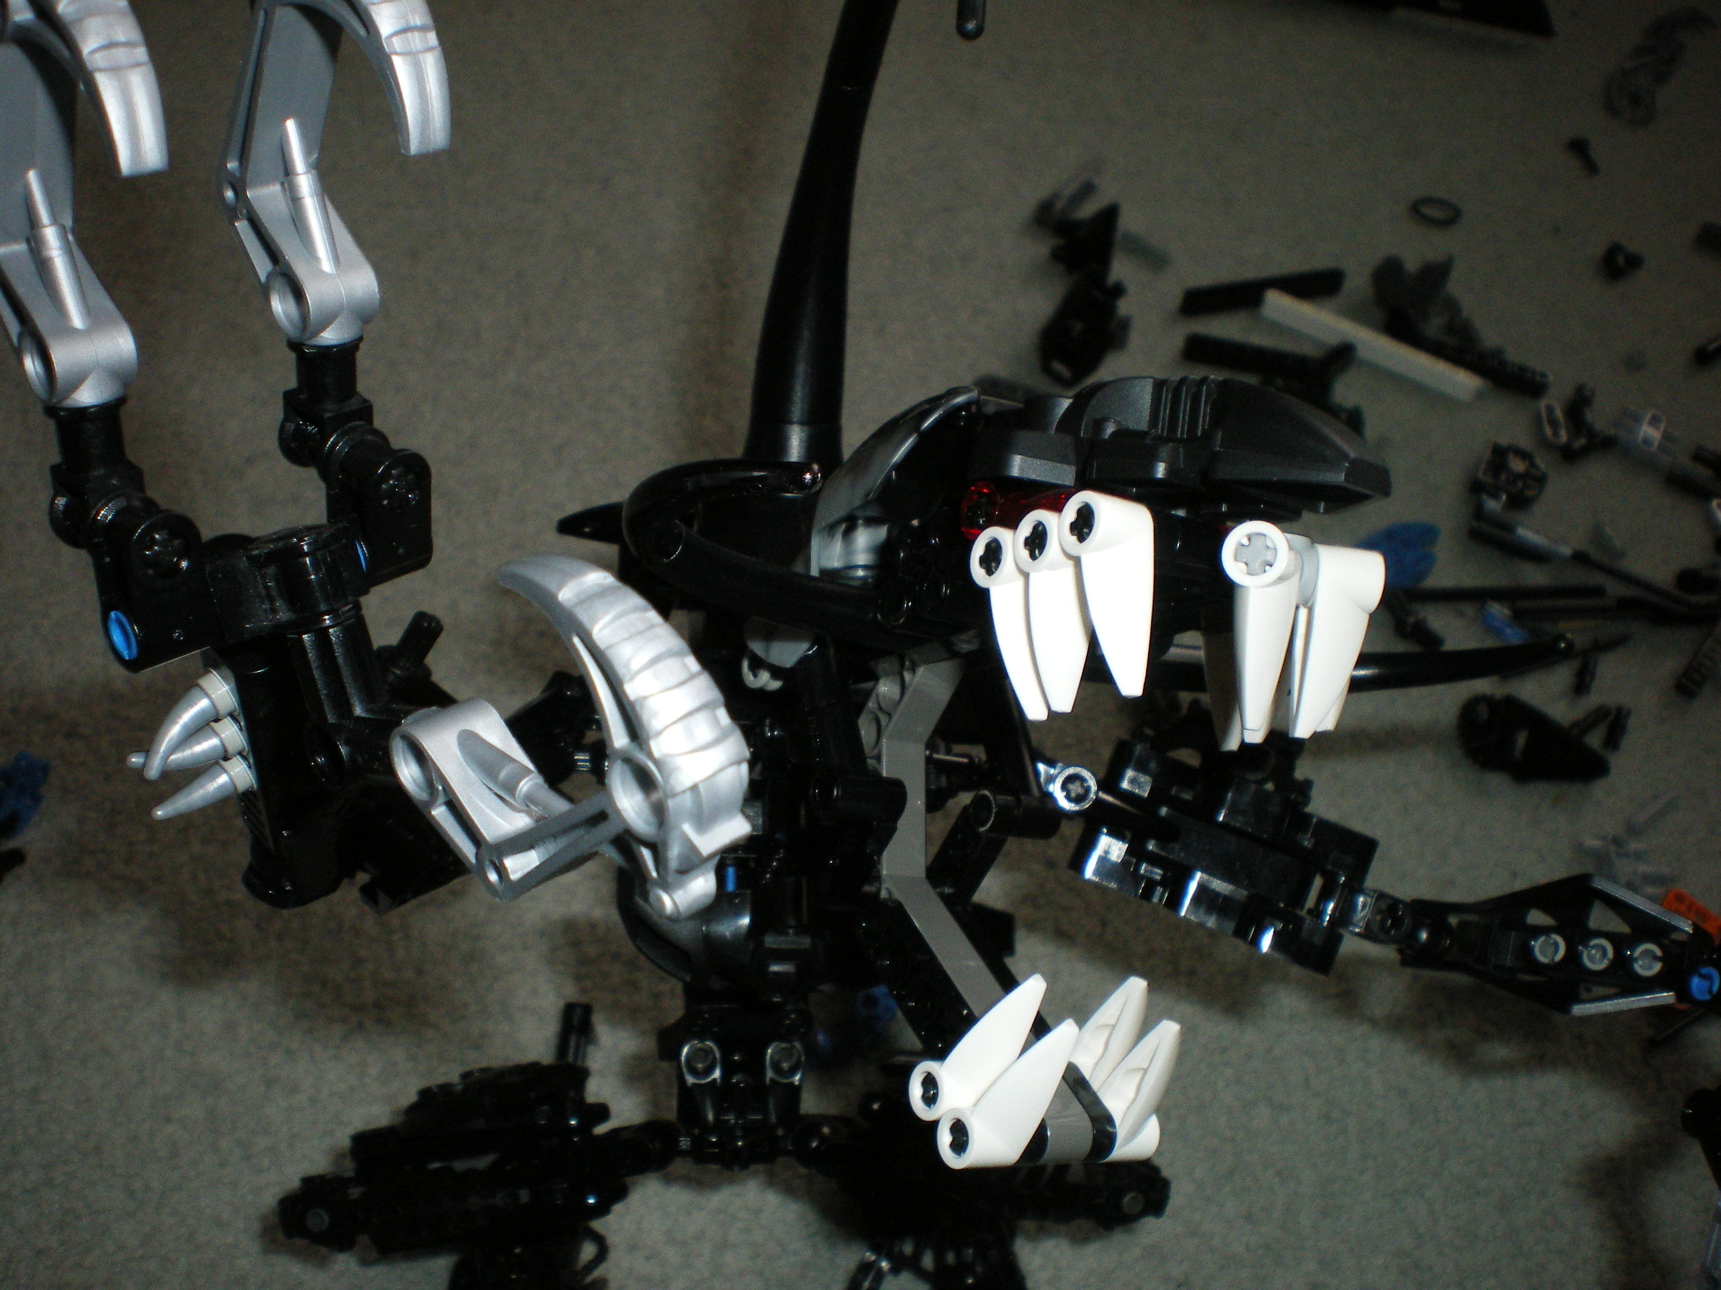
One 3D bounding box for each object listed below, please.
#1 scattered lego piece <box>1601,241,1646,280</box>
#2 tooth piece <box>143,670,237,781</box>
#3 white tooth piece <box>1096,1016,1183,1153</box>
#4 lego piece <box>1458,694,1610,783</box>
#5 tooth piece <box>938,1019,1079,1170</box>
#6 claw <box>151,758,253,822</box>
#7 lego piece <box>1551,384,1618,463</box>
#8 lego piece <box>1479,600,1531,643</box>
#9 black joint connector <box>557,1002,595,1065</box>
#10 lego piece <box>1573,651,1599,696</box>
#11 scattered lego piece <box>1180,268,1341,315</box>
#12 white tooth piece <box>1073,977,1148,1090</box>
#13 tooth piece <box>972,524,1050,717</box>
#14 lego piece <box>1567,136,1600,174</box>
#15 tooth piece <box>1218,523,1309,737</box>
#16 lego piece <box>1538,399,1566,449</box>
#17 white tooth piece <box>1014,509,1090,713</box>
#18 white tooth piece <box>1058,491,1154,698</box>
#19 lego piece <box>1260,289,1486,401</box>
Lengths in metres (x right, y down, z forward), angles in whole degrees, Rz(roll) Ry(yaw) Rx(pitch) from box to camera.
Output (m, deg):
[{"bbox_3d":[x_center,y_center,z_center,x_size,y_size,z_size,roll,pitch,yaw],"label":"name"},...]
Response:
[{"bbox_3d":[0.318,-0.161,0.747,0.016,0.009,0.015,6,45,2],"label":"scattered lego piece"},{"bbox_3d":[-0.080,0.010,0.212,0.014,0.007,0.005,-38,13,-14],"label":"tooth piece"},{"bbox_3d":[0.037,0.058,0.233,0.008,0.025,0.008,3,36,-29],"label":"white tooth piece"},{"bbox_3d":[0.205,0.028,0.546,0.044,0.012,0.023,8,45,5],"label":"lego piece"},{"bbox_3d":[0.019,0.055,0.220,0.008,0.023,0.007,9,31,-36],"label":"tooth piece"},{"bbox_3d":[-0.081,0.018,0.220,0.014,0.006,0.005,-26,50,-14],"label":"claw"},{"bbox_3d":[0.247,-0.076,0.610,0.021,0.011,0.026,13,46,12],"label":"lego piece"},{"bbox_3d":[0.211,-0.007,0.586,0.008,0.007,0.017,-19,49,-21],"label":"lego piece"},{"bbox_3d":[-0.053,0.072,0.332,0.005,0.005,0.013,14,81,1],"label":"black joint connector"},{"bbox_3d":[0.232,0.009,0.572,0.005,0.005,0.016,20,47,16],"label":"lego piece"},{"bbox_3d":[0.161,-0.142,0.719,0.068,0.008,0.008,-10,46,-14],"label":"scattered lego piece"},{"bbox_3d":[0.034,0.053,0.238,0.008,0.025,0.008,3,36,-29],"label":"white tooth piece"},{"bbox_3d":[0.019,-0.002,0.219,0.008,0.007,0.023,7,75,-34],"label":"tooth piece"},{"bbox_3d":[0.301,-0.204,0.744,0.008,0.006,0.020,-4,45,-5],"label":"lego piece"},{"bbox_3d":[0.045,-0.002,0.204,0.008,0.025,0.008,3,0,15],"label":"tooth piece"},{"bbox_3d":[0.257,-0.083,0.665,0.008,0.008,0.020,6,45,3],"label":"lego piece"},{"bbox_3d":[0.023,-0.004,0.214,0.008,0.023,0.007,7,-3,-34],"label":"white tooth piece"},{"bbox_3d":[0.029,-0.006,0.208,0.008,0.025,0.008,-1,0,-30],"label":"white tooth piece"},{"bbox_3d":[0.198,-0.116,0.695,0.092,0.008,0.008,29,50,23],"label":"lego piece"}]

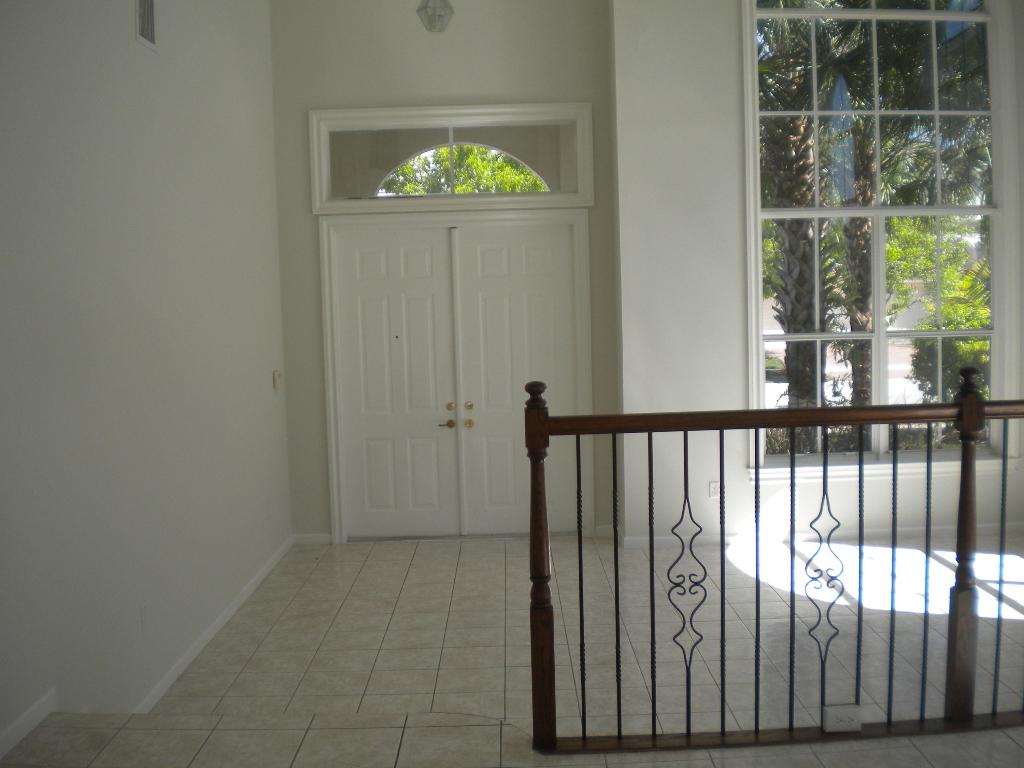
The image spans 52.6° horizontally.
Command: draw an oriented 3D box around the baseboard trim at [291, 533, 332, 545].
[{"bbox_3d":[-1.526,1.187,7.922,0.310,0.085,0.020,-2,5,0],"label":"baseboard trim"}]

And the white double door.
[{"bbox_3d":[-0.430,-0.050,7.869,1.930,2.440,0.100,-2,5,0],"label":"white double door"}]

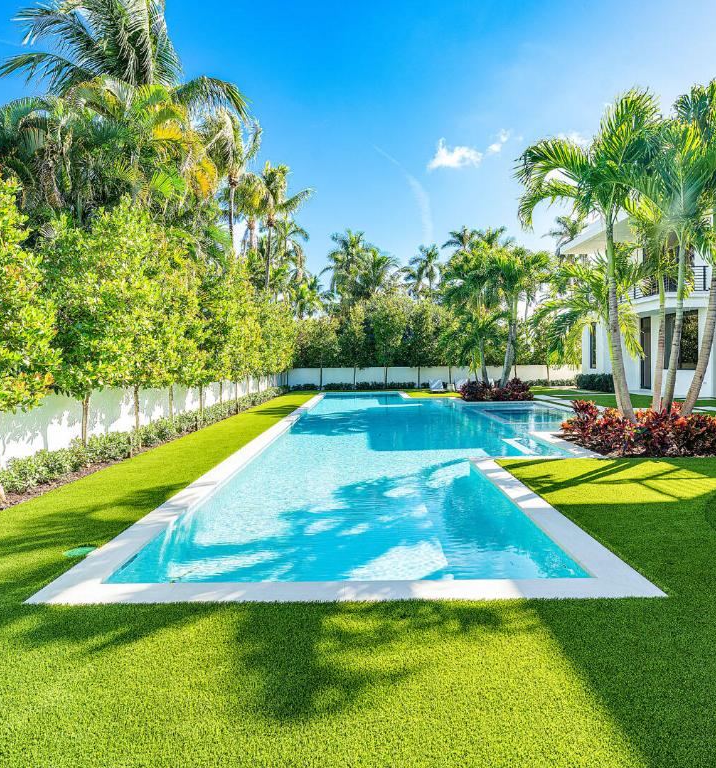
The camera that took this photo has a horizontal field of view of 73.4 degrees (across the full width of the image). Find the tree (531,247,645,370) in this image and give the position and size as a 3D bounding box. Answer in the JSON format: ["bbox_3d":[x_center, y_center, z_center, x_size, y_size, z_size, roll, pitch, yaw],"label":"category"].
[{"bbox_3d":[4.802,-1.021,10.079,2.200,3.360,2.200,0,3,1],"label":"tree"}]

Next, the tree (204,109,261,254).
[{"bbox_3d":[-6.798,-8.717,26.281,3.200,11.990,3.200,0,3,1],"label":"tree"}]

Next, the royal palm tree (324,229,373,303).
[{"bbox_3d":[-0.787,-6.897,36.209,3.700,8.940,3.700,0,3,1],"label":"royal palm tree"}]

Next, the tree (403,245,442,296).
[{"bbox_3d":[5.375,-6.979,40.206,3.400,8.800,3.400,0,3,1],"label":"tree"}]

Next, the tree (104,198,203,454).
[{"bbox_3d":[-3.566,-1.036,8.343,1.600,3.970,1.500,0,3,1],"label":"tree"}]

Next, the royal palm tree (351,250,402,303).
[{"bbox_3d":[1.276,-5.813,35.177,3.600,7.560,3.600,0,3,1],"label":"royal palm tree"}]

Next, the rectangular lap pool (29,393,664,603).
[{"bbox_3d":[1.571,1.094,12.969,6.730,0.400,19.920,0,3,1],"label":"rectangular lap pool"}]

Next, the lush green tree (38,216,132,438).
[{"bbox_3d":[-3.818,-0.633,6.779,1.300,3.360,1.300,0,3,1],"label":"lush green tree"}]

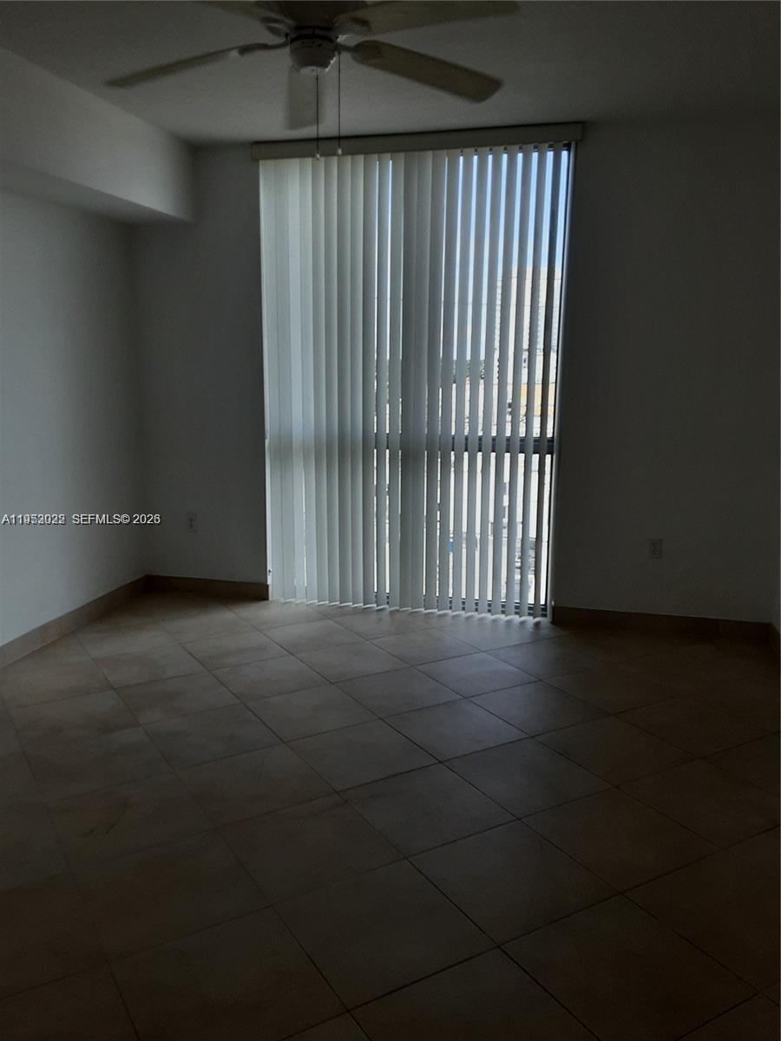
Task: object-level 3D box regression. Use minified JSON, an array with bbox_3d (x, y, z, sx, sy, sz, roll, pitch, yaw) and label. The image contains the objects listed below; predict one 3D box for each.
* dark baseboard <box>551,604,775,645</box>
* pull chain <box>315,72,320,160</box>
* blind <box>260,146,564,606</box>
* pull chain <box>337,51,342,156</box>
[{"bbox_3d":[1.565,0.607,4.738,1.216,0.104,0.015,3,11,13],"label":"dark baseboard"},{"bbox_3d":[-0.225,-1.246,2.502,0.012,0.253,0.012,3,11,13],"label":"pull chain"},{"bbox_3d":[0.093,-0.781,4.834,1.787,2.690,0.090,3,11,13],"label":"blind"},{"bbox_3d":[-0.156,-1.274,2.486,0.012,0.300,0.012,3,11,13],"label":"pull chain"}]

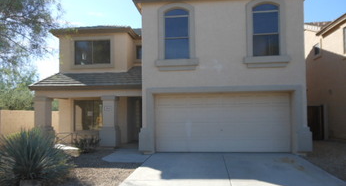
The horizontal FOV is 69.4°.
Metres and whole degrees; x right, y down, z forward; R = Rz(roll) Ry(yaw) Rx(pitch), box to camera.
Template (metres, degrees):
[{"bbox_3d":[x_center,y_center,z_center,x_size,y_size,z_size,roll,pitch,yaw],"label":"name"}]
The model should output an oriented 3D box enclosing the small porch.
[{"bbox_3d":[-3.588,0.617,11.666,5.300,3.580,2.100,-1,-2,7],"label":"small porch"}]

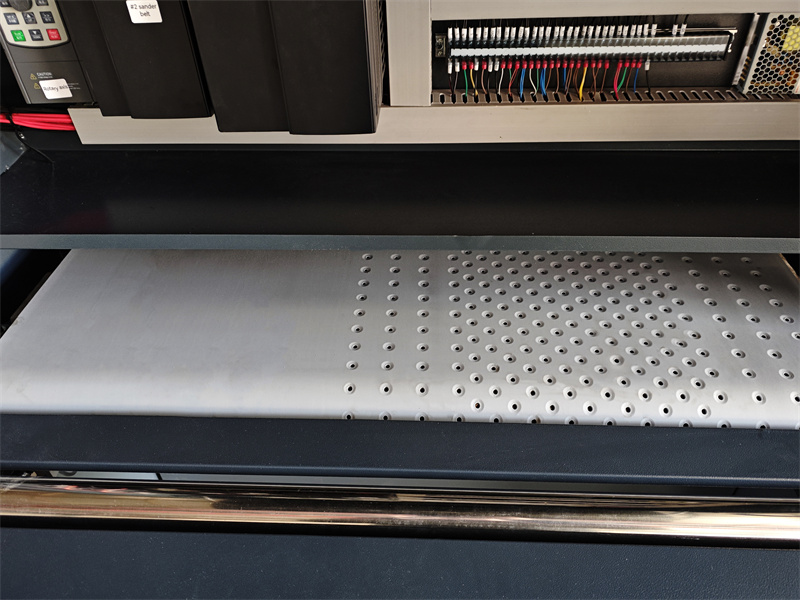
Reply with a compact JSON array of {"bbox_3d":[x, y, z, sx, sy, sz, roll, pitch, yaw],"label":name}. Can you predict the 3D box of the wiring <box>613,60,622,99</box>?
[{"bbox_3d":[0.233,-0.235,0.594,0.008,0.037,0.015,0,36,4],"label":"wiring"}]

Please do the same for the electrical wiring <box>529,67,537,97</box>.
[{"bbox_3d":[0.145,-0.238,0.605,0.007,0.030,0.011,0,36,4],"label":"electrical wiring"}]

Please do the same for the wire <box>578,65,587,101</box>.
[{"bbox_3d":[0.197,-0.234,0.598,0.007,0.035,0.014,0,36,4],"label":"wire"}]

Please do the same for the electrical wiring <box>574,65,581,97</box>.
[{"bbox_3d":[0.192,-0.238,0.601,0.006,0.030,0.011,0,36,4],"label":"electrical wiring"}]

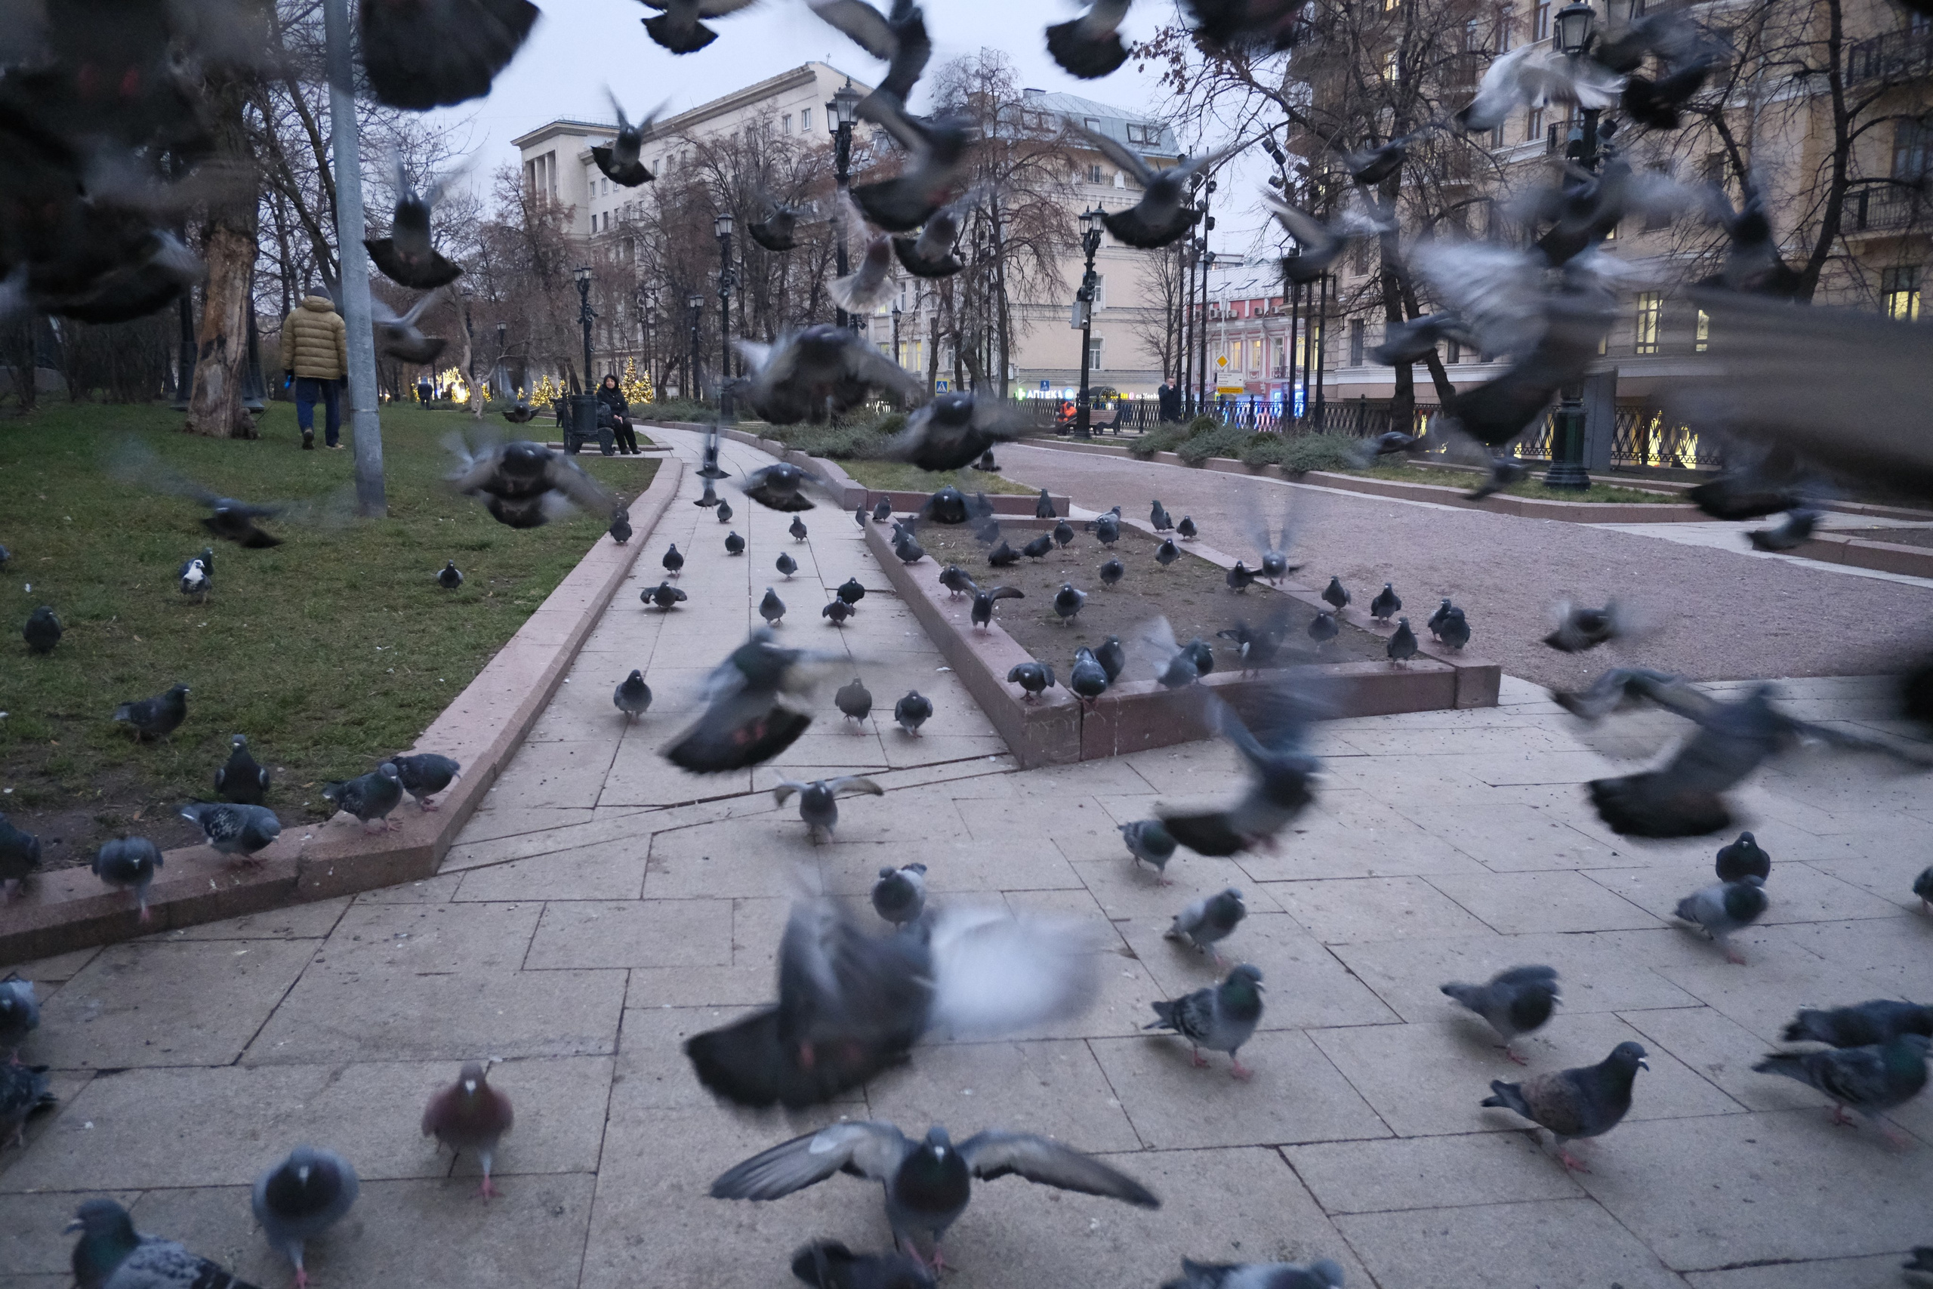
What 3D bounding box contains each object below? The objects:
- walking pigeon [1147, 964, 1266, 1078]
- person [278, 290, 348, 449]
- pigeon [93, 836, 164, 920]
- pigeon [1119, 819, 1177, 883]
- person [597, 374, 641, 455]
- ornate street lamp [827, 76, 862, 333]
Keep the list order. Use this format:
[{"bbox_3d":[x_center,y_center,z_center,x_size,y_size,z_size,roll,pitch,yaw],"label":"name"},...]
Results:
[{"bbox_3d":[0.433,0.648,2.602,0.265,0.205,0.125,9,13,39],"label":"walking pigeon"},{"bbox_3d":[-7.137,-3.010,15.843,0.680,1.720,0.500,-2,11,-14],"label":"person"},{"bbox_3d":[-1.931,0.497,3.331,0.160,0.180,0.270,-6,12,-30],"label":"pigeon"},{"bbox_3d":[0.477,0.530,3.885,0.125,0.180,0.270,-5,12,-25],"label":"pigeon"},{"bbox_3d":[-5.487,-3.619,22.800,0.520,1.250,0.680,-8,13,-39],"label":"person"},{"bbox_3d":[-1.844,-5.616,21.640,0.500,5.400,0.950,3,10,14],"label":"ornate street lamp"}]

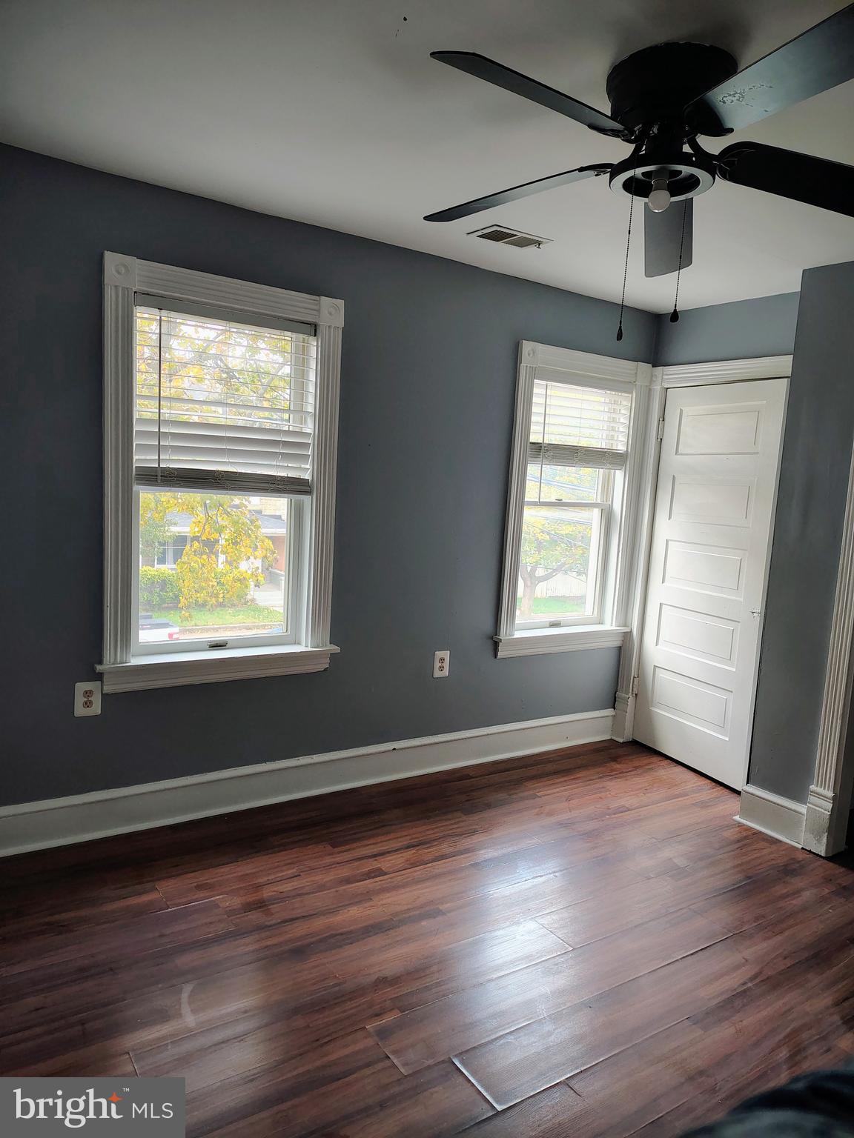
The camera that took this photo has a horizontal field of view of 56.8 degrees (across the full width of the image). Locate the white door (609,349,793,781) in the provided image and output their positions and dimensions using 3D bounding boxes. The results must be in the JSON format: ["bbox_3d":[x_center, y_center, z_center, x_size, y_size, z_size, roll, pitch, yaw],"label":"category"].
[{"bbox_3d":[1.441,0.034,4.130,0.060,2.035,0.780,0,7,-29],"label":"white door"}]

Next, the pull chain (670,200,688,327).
[{"bbox_3d":[0.666,-0.817,2.078,0.022,0.325,0.022,-1,8,-34],"label":"pull chain"}]

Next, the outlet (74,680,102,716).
[{"bbox_3d":[-1.262,0.484,2.939,0.088,0.128,0.010,-1,8,-34],"label":"outlet"}]

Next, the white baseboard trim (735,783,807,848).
[{"bbox_3d":[1.498,1.059,3.431,0.040,0.174,0.328,-1,8,-34],"label":"white baseboard trim"}]

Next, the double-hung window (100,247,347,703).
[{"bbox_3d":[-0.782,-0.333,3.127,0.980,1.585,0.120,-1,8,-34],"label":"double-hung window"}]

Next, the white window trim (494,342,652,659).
[{"bbox_3d":[0.775,-0.336,4.205,1.010,1.590,0.140,-1,8,-34],"label":"white window trim"}]

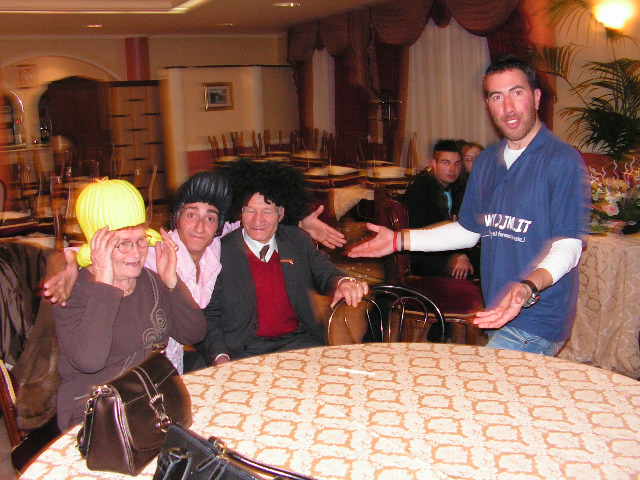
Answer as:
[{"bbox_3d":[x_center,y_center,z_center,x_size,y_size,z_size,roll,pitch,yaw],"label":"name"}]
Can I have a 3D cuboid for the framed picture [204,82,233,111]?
[{"bbox_3d":[-1.449,-2.048,9.500,0.420,0.400,0.040,-2,12,-8],"label":"framed picture"}]

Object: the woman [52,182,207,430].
[{"bbox_3d":[-0.476,0.500,1.953,0.520,1.290,0.720,-7,13,-27],"label":"woman"}]

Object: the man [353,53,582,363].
[{"bbox_3d":[0.492,0.262,2.150,0.640,1.670,0.580,10,16,41],"label":"man"}]

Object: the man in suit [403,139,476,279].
[{"bbox_3d":[0.701,0.078,3.900,0.560,1.300,0.720,-2,12,-5],"label":"man in suit"}]

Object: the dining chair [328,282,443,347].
[{"bbox_3d":[0.238,0.643,2.219,0.430,0.890,0.500,0,12,0],"label":"dining chair"}]

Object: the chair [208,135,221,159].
[{"bbox_3d":[-1.258,-0.882,9.212,0.520,1.030,0.450,0,12,0],"label":"chair"}]

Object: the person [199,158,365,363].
[{"bbox_3d":[-0.106,0.410,2.323,0.600,1.310,0.720,-3,12,-12],"label":"person"}]

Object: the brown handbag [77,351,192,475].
[{"bbox_3d":[-0.419,0.378,1.514,0.140,0.190,0.245,4,12,19],"label":"brown handbag"}]

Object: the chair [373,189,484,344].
[{"bbox_3d":[0.562,0.279,3.604,0.580,1.030,0.500,1,12,8],"label":"chair"}]

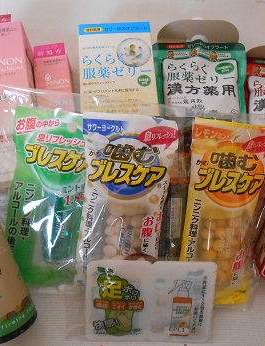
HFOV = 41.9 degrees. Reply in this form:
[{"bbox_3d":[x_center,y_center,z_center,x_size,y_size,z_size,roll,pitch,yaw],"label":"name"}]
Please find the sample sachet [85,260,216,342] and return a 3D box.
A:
[{"bbox_3d":[0.016,0.110,0.297,0.110,0.005,0.070,1,97,0],"label":"sample sachet"}]

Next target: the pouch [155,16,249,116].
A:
[{"bbox_3d":[0.074,-0.092,0.370,0.096,0.038,0.147,-2,81,0],"label":"pouch"}]

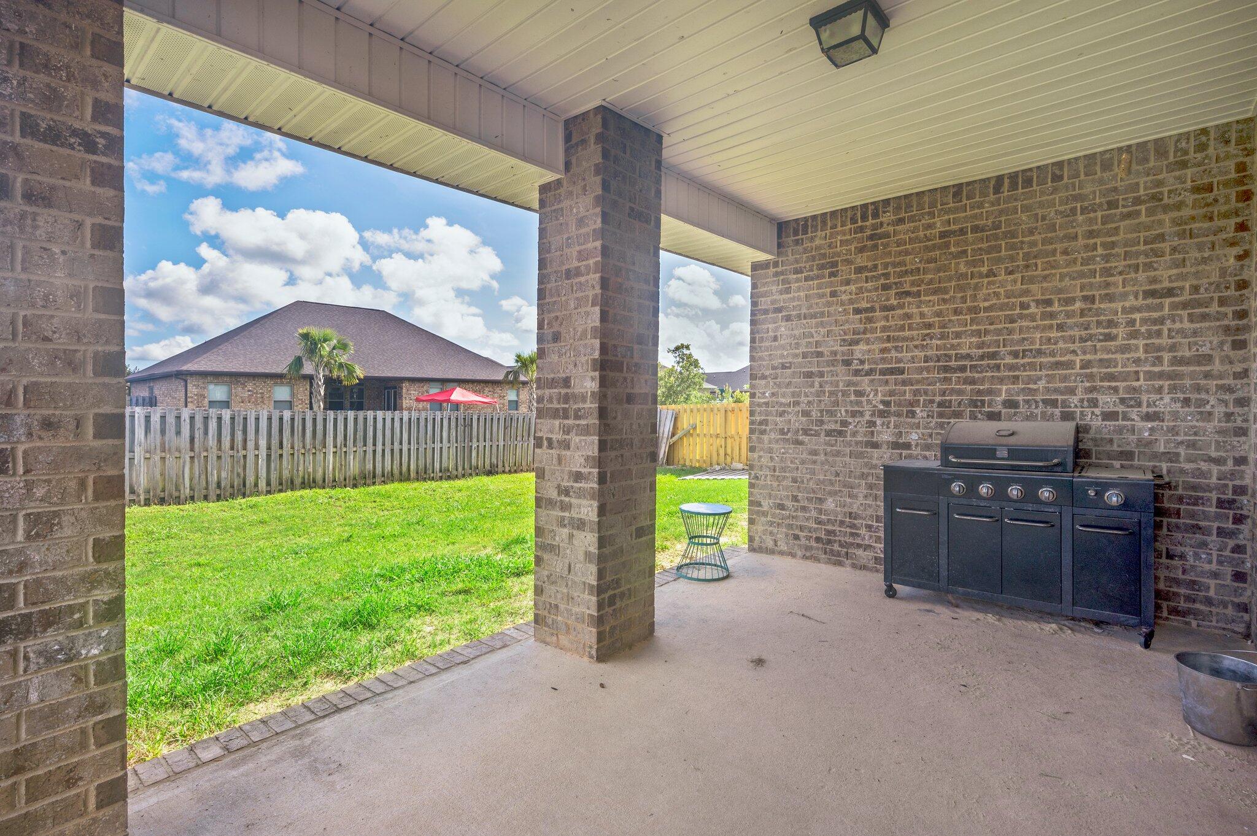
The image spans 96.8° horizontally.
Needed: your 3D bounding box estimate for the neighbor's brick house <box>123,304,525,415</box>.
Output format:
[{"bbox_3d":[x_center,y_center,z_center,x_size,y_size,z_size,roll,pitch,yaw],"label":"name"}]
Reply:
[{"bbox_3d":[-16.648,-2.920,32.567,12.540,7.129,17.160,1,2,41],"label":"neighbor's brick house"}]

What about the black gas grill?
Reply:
[{"bbox_3d":[2.436,0.638,3.608,1.360,1.200,0.570,1,1,37],"label":"black gas grill"}]

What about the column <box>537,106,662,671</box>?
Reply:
[{"bbox_3d":[-0.177,-0.169,3.147,0.474,2.800,0.478,1,2,40],"label":"column"}]

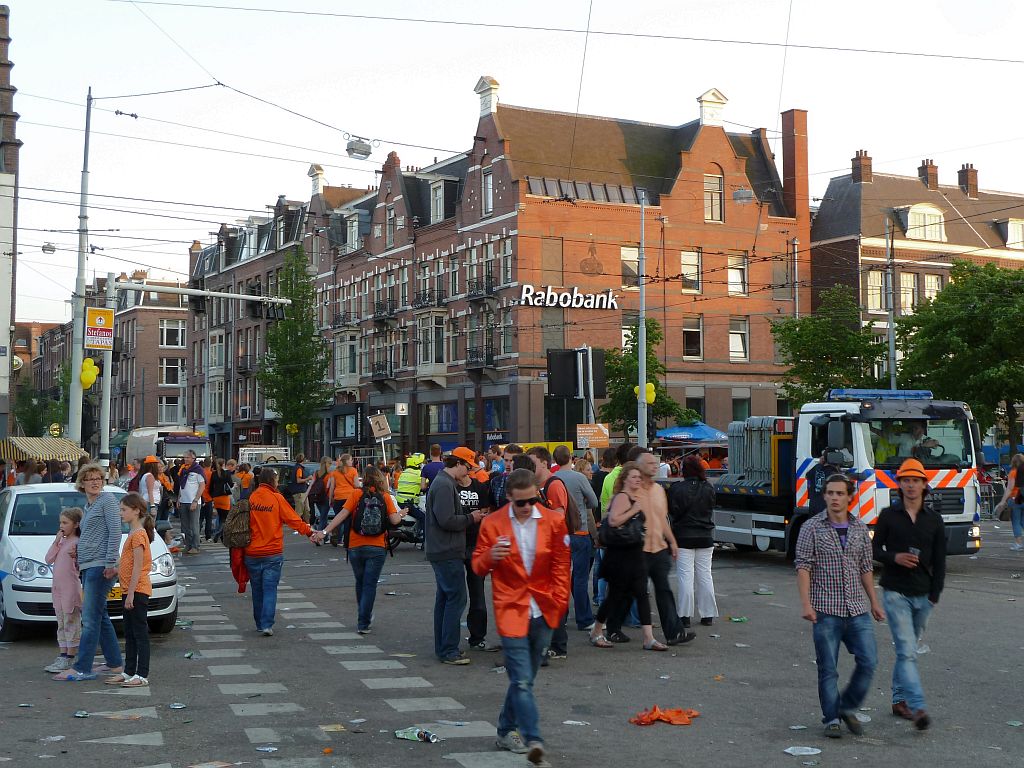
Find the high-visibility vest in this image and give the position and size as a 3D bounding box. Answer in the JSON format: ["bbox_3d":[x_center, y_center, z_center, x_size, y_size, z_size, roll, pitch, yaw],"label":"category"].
[{"bbox_3d":[-1.859,1.822,25.748,0.470,0.640,0.330,-2,-3,45],"label":"high-visibility vest"}]

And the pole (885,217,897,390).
[{"bbox_3d":[11.502,-0.606,42.785,0.200,8.948,0.200,-2,-3,0],"label":"pole"}]

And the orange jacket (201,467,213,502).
[{"bbox_3d":[-6.444,2.123,30.000,0.480,0.720,0.320,-1,-3,11],"label":"orange jacket"}]

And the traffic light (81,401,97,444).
[{"bbox_3d":[-9.512,0.865,31.892,0.380,1.000,0.360,1,-2,-21],"label":"traffic light"}]

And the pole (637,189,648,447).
[{"bbox_3d":[4.109,-1.192,44.483,0.290,9.865,0.290,0,-2,0],"label":"pole"}]

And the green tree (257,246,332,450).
[{"bbox_3d":[-11.316,-0.875,73.697,4.000,12.597,4.000,0,-3,0],"label":"green tree"}]

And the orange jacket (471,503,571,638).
[{"bbox_3d":[0.059,1.149,8.750,0.600,0.830,0.380,0,-3,-5],"label":"orange jacket"}]

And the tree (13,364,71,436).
[{"bbox_3d":[-33.124,2.722,99.806,4.300,8.059,4.300,0,-3,0],"label":"tree"}]

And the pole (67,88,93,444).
[{"bbox_3d":[-9.619,-1.663,31.693,0.330,9.869,0.330,2,-2,0],"label":"pole"}]

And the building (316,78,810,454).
[{"bbox_3d":[1.348,-3.938,77.410,15.938,18.998,26.397,1,-3,-27],"label":"building"}]

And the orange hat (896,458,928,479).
[{"bbox_3d":[2.764,0.583,9.800,0.225,0.140,0.260,-1,-3,7],"label":"orange hat"}]

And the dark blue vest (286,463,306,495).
[{"bbox_3d":[-5.042,2.216,33.300,0.320,0.710,0.450,1,-4,-25],"label":"dark blue vest"}]

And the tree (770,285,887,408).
[{"bbox_3d":[12.734,0.104,57.040,4.700,8.232,4.700,0,-2,0],"label":"tree"}]

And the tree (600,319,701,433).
[{"bbox_3d":[5.066,0.813,53.009,3.900,6.537,3.900,0,-2,0],"label":"tree"}]

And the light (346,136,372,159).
[{"bbox_3d":[-3.222,-4.986,30.000,0.520,0.420,0.360,1,-3,-30],"label":"light"}]

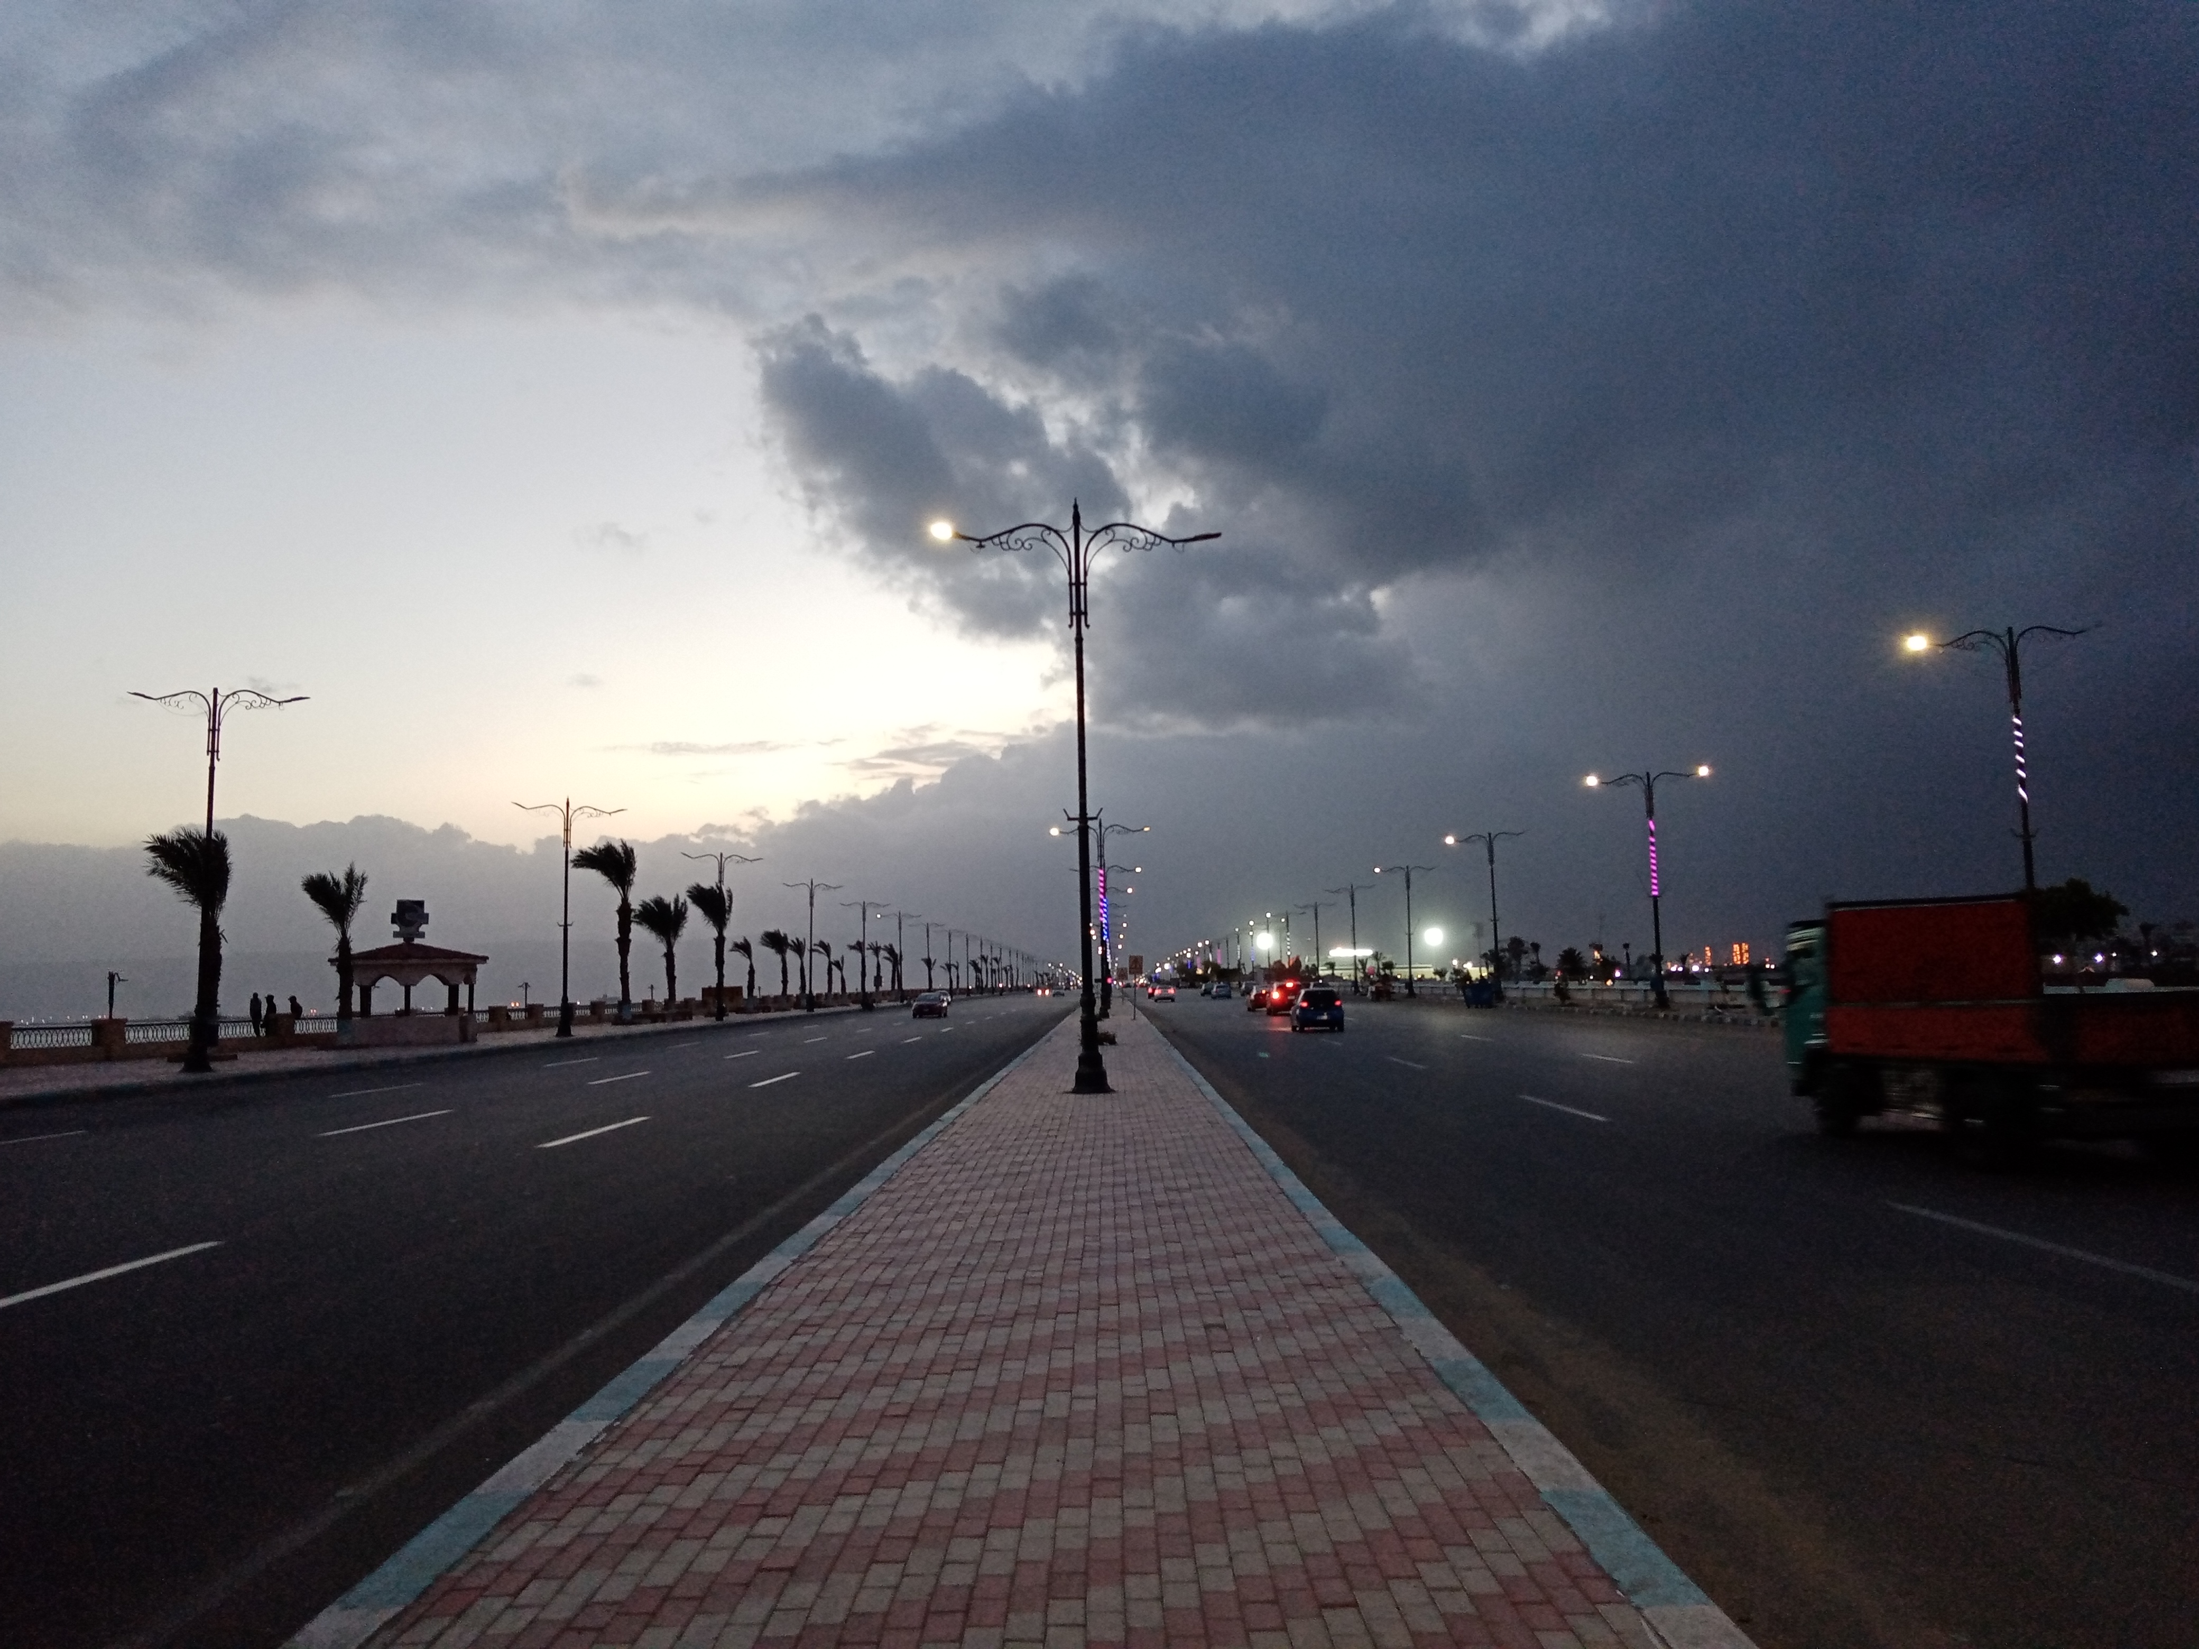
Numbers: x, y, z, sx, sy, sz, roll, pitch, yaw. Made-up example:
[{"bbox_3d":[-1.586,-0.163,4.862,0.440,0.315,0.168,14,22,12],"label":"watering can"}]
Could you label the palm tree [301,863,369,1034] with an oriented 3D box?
[{"bbox_3d":[-25.105,4.225,54.093,1.950,5.990,1.720,1,-6,-25],"label":"palm tree"}]

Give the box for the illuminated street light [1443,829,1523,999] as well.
[{"bbox_3d":[21.140,4.924,88.403,4.250,8.850,0.600,-1,-5,0],"label":"illuminated street light"}]

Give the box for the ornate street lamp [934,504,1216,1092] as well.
[{"bbox_3d":[-0.230,-0.418,24.584,4.250,8.850,0.600,-1,-5,0],"label":"ornate street lamp"}]

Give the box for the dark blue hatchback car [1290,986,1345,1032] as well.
[{"bbox_3d":[7.656,6.548,58.449,1.620,1.500,3.700,-1,-5,1],"label":"dark blue hatchback car"}]

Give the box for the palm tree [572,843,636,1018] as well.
[{"bbox_3d":[-25.538,5.485,85.142,3.160,9.410,2.780,0,-6,-17],"label":"palm tree"}]

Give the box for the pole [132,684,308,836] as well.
[{"bbox_3d":[-20.578,1.284,38.100,4.200,8.850,0.600,-1,-5,0],"label":"pole"}]

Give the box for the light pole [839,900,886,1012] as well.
[{"bbox_3d":[-19.193,10.755,135.432,4.250,8.850,0.600,-1,-5,0],"label":"light pole"}]

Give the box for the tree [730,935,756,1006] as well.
[{"bbox_3d":[-24.530,10.317,113.528,1.680,5.160,1.480,0,-6,-12],"label":"tree"}]

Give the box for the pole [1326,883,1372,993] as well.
[{"bbox_3d":[21.168,9.529,137.046,4.250,8.850,0.600,-1,-5,0],"label":"pole"}]

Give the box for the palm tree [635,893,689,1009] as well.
[{"bbox_3d":[-23.843,7.068,90.000,2.850,6.500,2.700,-1,-5,0],"label":"palm tree"}]

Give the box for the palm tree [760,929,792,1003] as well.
[{"bbox_3d":[-24.538,11.011,125.197,2.180,6.000,1.920,0,-6,-11],"label":"palm tree"}]

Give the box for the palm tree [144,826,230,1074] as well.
[{"bbox_3d":[-25.384,3.257,45.824,2.060,6.350,1.810,2,-6,-29],"label":"palm tree"}]

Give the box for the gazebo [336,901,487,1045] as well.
[{"bbox_3d":[-24.796,5.305,59.300,4.700,5.100,4.700,0,-6,-13],"label":"gazebo"}]

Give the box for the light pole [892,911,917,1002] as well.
[{"bbox_3d":[-19.434,13.066,162.556,4.100,9.000,0.600,-1,-5,1],"label":"light pole"}]

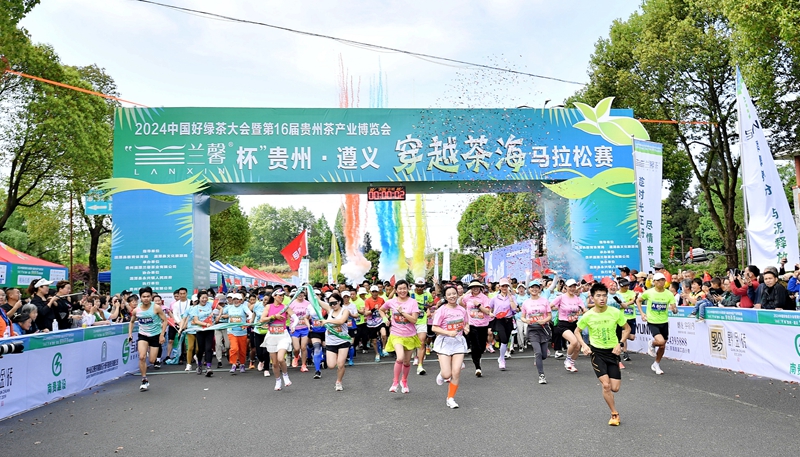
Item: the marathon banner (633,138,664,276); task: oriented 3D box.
[{"bbox_3d":[5.730,-0.207,12.206,0.700,3.700,0.060,0,-6,-14],"label":"marathon banner"}]

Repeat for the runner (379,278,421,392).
[{"bbox_3d":[-0.012,1.504,7.500,0.560,1.524,0.500,-1,-6,-2],"label":"runner"}]

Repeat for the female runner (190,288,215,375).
[{"bbox_3d":[-3.680,1.934,9.900,0.480,1.542,0.450,0,-6,-14],"label":"female runner"}]

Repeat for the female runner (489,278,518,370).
[{"bbox_3d":[1.859,1.717,9.600,0.500,1.613,0.500,-1,-6,0],"label":"female runner"}]

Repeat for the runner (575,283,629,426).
[{"bbox_3d":[2.257,1.400,6.000,0.550,1.564,0.600,-2,-6,9],"label":"runner"}]

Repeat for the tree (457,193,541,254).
[{"bbox_3d":[6.328,0.735,28.000,7.000,7.000,6.500,-1,-6,-6],"label":"tree"}]

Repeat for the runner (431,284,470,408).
[{"bbox_3d":[0.635,1.473,6.750,0.500,1.508,0.550,0,-6,-10],"label":"runner"}]

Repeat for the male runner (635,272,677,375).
[{"bbox_3d":[4.304,1.595,9.000,0.620,1.680,0.700,-2,-6,9],"label":"male runner"}]

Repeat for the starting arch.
[{"bbox_3d":[-0.288,0.033,13.735,13.200,6.150,1.600,-1,-6,-6],"label":"starting arch"}]

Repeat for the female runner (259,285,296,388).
[{"bbox_3d":[-1.903,1.709,8.300,0.580,1.526,0.500,0,-6,-11],"label":"female runner"}]

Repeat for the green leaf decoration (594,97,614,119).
[{"bbox_3d":[5.291,-3.100,13.775,0.500,0.600,0.050,-1,-6,-6],"label":"green leaf decoration"}]

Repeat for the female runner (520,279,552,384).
[{"bbox_3d":[2.093,1.573,8.200,0.500,1.589,0.550,-2,-6,7],"label":"female runner"}]

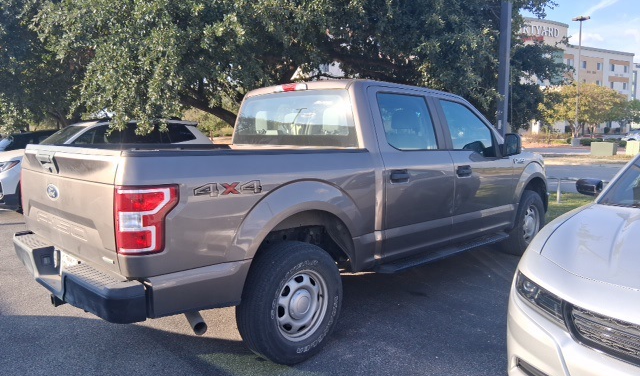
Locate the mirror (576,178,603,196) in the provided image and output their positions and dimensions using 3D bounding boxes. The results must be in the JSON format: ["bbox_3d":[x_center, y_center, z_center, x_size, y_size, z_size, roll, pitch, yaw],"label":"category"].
[{"bbox_3d":[2.189,-0.004,3.900,0.150,0.140,0.220,-7,10,-44],"label":"mirror"}]

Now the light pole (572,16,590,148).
[{"bbox_3d":[20.166,-8.224,37.413,1.250,9.950,0.650,5,9,38],"label":"light pole"}]

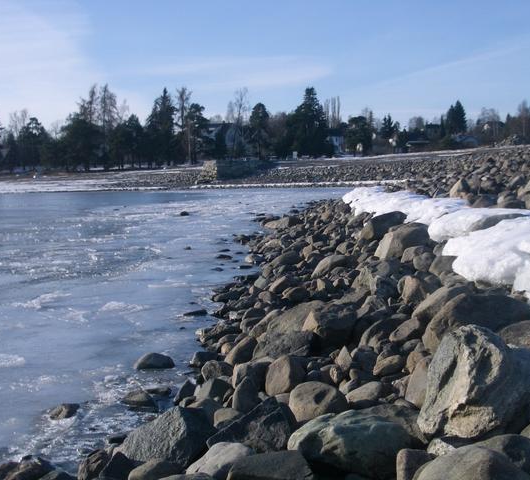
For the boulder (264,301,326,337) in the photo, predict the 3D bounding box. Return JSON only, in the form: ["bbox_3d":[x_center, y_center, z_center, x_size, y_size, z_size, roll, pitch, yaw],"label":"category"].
[{"bbox_3d":[0.327,0.839,9.400,0.728,0.400,0.550,0,5,2],"label":"boulder"}]

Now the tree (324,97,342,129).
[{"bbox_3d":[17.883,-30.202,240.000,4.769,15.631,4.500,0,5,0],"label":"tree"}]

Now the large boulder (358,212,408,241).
[{"bbox_3d":[2.418,-0.293,18.500,1.043,0.638,0.850,0,5,7],"label":"large boulder"}]

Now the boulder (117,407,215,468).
[{"bbox_3d":[-0.628,1.254,5.800,0.652,0.350,0.500,-1,5,-6],"label":"boulder"}]

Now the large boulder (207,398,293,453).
[{"bbox_3d":[-0.093,1.209,5.850,0.584,0.350,0.450,-1,5,-1],"label":"large boulder"}]

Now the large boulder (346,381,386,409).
[{"bbox_3d":[0.743,1.143,6.700,0.296,0.193,0.240,0,5,0],"label":"large boulder"}]

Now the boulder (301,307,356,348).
[{"bbox_3d":[0.617,0.849,8.800,0.558,0.400,0.480,0,5,4],"label":"boulder"}]

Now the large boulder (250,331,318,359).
[{"bbox_3d":[0.192,1.036,8.900,0.648,0.260,0.450,0,5,0],"label":"large boulder"}]

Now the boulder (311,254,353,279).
[{"bbox_3d":[1.081,0.426,14.300,0.695,0.359,0.520,0,5,0],"label":"boulder"}]

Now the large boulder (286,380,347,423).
[{"bbox_3d":[0.359,1.107,6.200,0.437,0.290,0.360,0,5,3],"label":"large boulder"}]

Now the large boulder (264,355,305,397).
[{"bbox_3d":[0.174,1.126,7.500,0.339,0.344,0.310,0,5,0],"label":"large boulder"}]

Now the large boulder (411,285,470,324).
[{"bbox_3d":[1.773,0.658,9.100,0.603,0.391,0.500,0,5,0],"label":"large boulder"}]

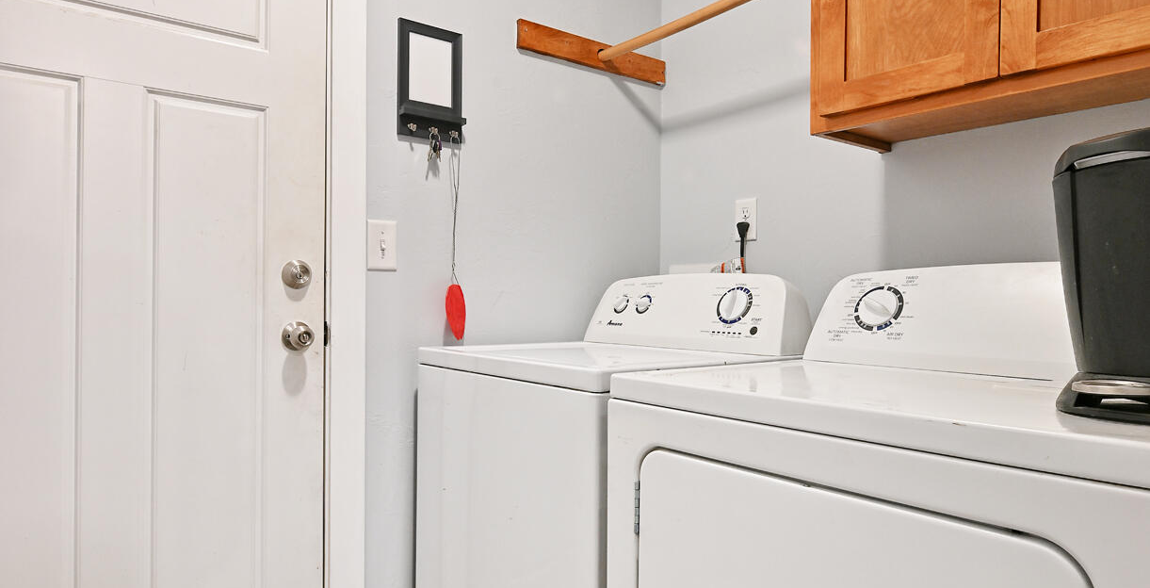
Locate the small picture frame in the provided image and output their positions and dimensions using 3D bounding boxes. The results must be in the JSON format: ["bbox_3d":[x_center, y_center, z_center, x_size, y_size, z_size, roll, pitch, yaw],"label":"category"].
[{"bbox_3d":[-0.352,-0.522,1.660,0.166,0.281,0.040,0,0,-37],"label":"small picture frame"}]

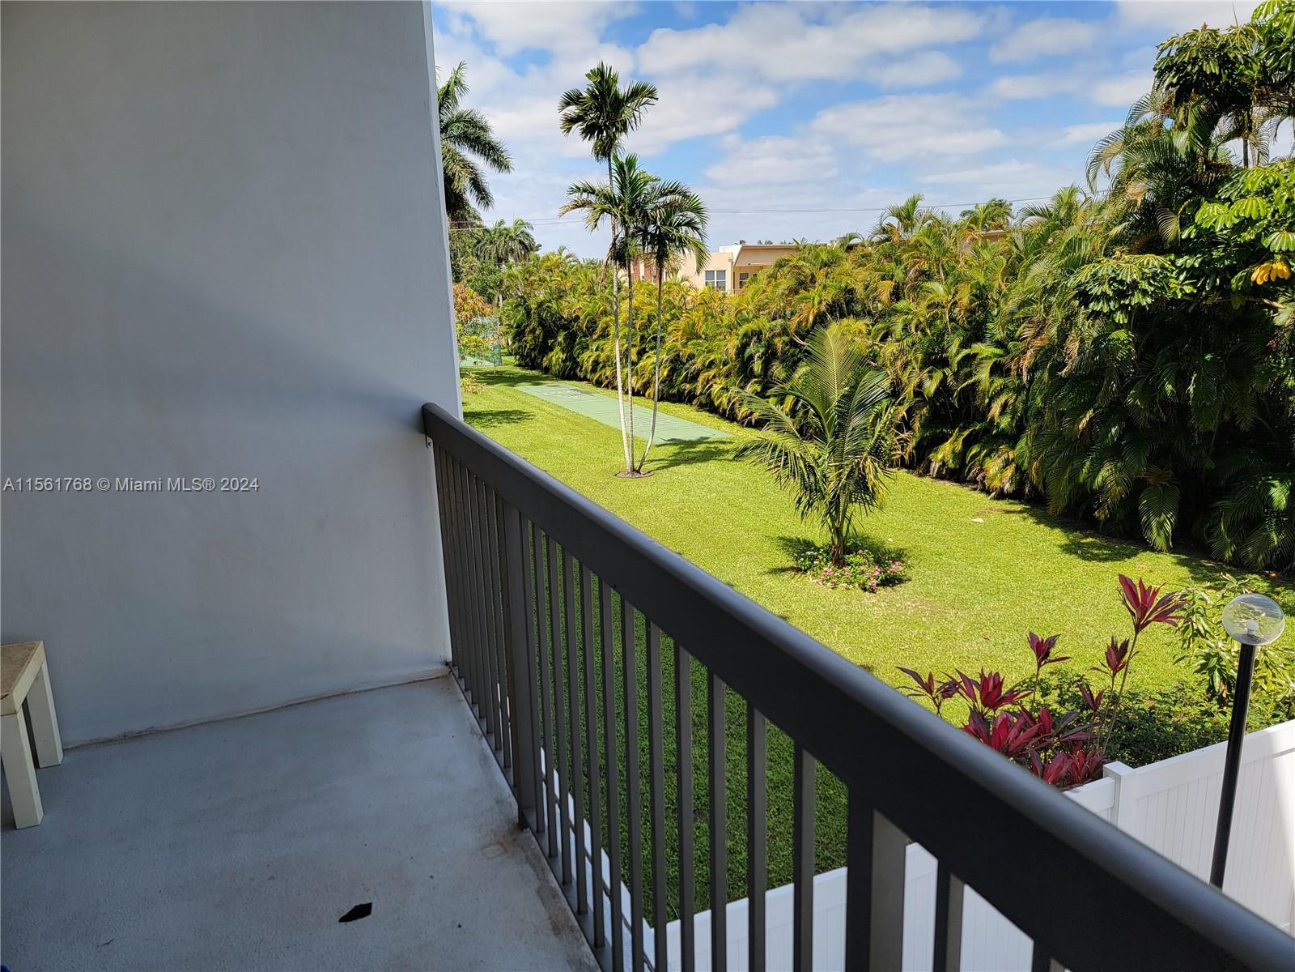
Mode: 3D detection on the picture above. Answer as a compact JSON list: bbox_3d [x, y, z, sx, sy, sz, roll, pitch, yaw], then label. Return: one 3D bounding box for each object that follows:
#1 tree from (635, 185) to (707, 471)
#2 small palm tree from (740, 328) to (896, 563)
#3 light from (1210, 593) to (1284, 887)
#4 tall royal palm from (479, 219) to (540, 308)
[{"bbox_3d":[0.620,-3.713,21.771,1.730,6.847,1.730,-1,12,0],"label":"tree"},{"bbox_3d":[2.662,-0.586,14.023,2.528,3.823,2.528,-1,12,0],"label":"small palm tree"},{"bbox_3d":[3.542,1.939,5.446,0.295,2.680,0.295,-1,12,0],"label":"light"},{"bbox_3d":[-11.291,-16.620,74.811,4.838,10.807,4.838,-1,12,0],"label":"tall royal palm"}]

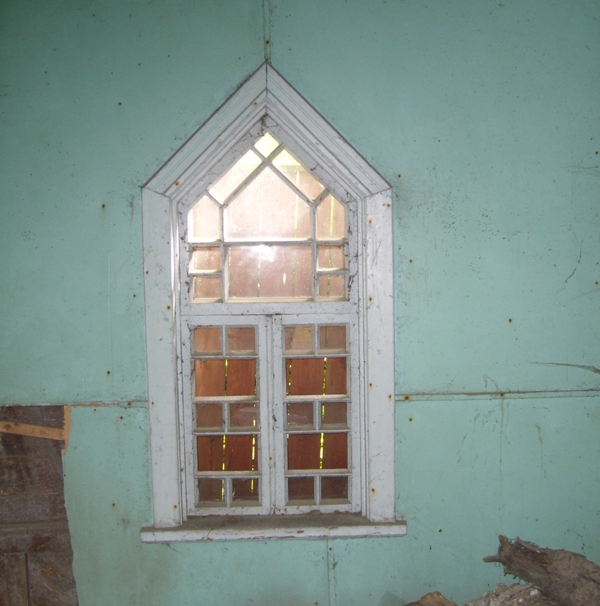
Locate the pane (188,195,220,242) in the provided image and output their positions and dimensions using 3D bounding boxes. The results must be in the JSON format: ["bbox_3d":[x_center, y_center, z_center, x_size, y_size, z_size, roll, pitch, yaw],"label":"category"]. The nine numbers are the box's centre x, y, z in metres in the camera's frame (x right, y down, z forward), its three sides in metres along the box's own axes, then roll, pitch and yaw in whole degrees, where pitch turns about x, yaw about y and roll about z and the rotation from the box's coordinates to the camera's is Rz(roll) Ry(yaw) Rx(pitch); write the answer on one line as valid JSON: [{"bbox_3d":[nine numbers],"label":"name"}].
[{"bbox_3d":[-0.335,-0.296,2.834,0.112,0.160,0.020,-1,4,-3],"label":"pane"}]

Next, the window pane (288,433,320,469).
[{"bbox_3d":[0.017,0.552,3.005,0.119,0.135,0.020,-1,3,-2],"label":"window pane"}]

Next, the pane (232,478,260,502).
[{"bbox_3d":[-0.192,0.670,2.907,0.100,0.088,0.020,-1,4,-3],"label":"pane"}]

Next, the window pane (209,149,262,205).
[{"bbox_3d":[-0.222,-0.437,2.805,0.066,0.205,0.020,44,0,-4],"label":"window pane"}]

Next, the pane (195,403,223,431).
[{"bbox_3d":[-0.337,0.422,2.983,0.103,0.104,0.020,-1,3,-2],"label":"pane"}]

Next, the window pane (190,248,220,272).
[{"bbox_3d":[-0.332,-0.153,2.844,0.105,0.084,0.020,-1,4,-3],"label":"window pane"}]

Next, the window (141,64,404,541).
[{"bbox_3d":[-0.101,0.001,2.800,0.914,1.623,0.150,-1,4,-3],"label":"window"}]

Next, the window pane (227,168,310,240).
[{"bbox_3d":[-0.111,-0.343,2.815,0.302,0.256,0.020,-1,3,-3],"label":"window pane"}]

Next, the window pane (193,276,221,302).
[{"bbox_3d":[-0.342,-0.053,2.959,0.102,0.095,0.020,-1,3,-2],"label":"window pane"}]

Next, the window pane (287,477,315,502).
[{"bbox_3d":[0.002,0.694,3.011,0.104,0.090,0.020,-1,3,-2],"label":"window pane"}]

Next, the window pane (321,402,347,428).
[{"bbox_3d":[0.124,0.414,3.003,0.097,0.097,0.020,-1,3,-2],"label":"window pane"}]

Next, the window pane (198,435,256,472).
[{"bbox_3d":[-0.272,0.557,2.992,0.221,0.135,0.020,-1,3,-2],"label":"window pane"}]

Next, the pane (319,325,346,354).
[{"bbox_3d":[0.116,0.129,2.848,0.102,0.099,0.020,-1,3,-3],"label":"pane"}]

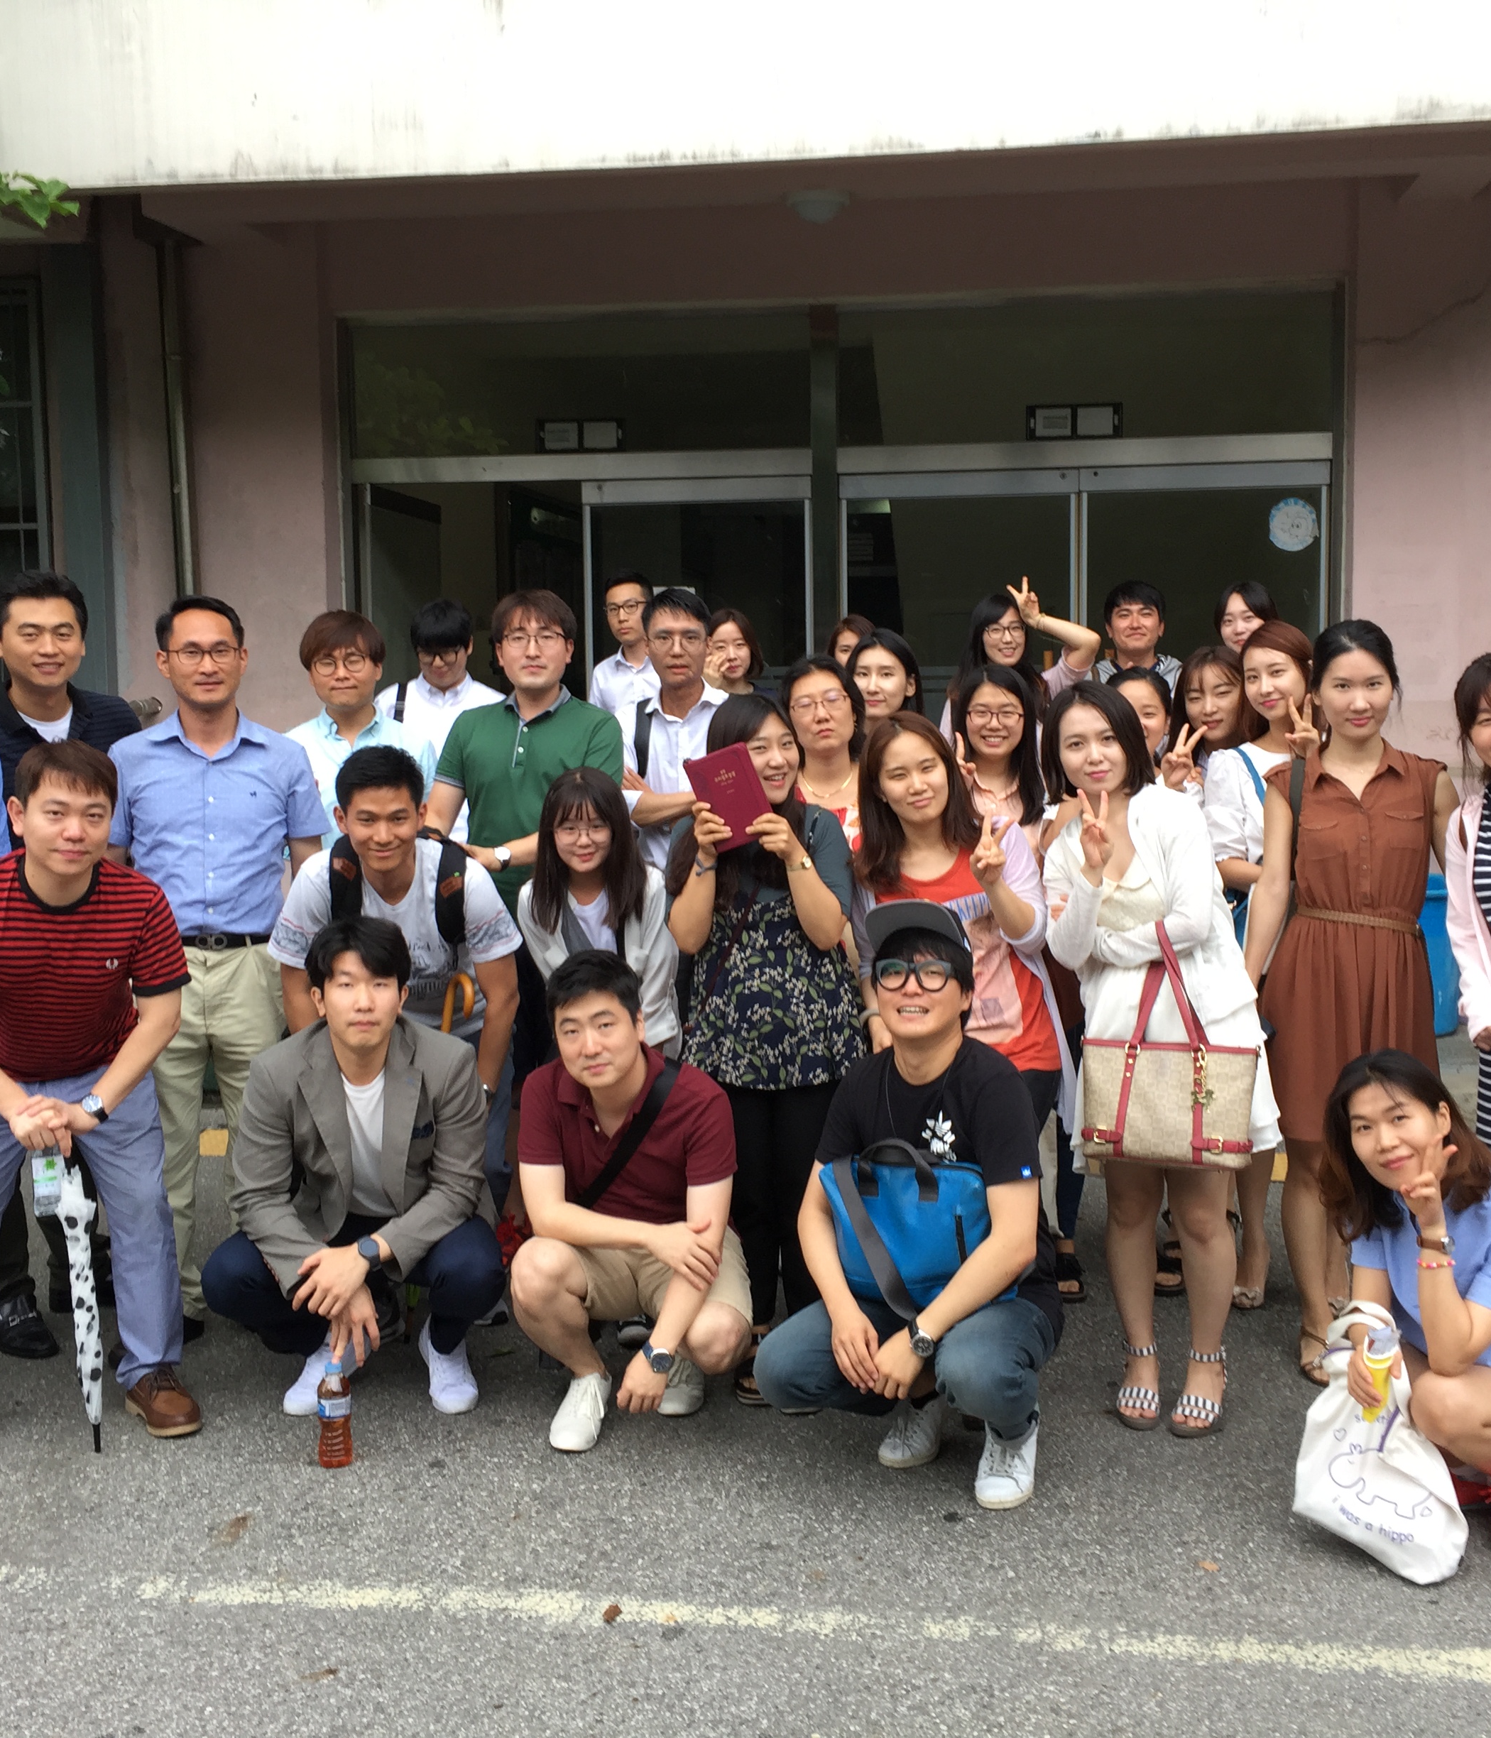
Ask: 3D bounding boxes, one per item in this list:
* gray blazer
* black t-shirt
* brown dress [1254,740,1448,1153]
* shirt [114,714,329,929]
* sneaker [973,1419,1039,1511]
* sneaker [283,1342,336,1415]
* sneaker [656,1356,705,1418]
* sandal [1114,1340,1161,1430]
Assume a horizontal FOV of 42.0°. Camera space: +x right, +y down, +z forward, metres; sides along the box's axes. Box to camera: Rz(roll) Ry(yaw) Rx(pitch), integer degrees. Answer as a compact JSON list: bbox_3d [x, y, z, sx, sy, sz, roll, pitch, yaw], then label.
[{"bbox_3d":[-0.813,0.606,4.100,0.530,0.560,0.450,-1,5,-8],"label":"gray blazer"},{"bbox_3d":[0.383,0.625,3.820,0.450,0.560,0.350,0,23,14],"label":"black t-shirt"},{"bbox_3d":[1.322,0.150,4.257,0.400,0.850,0.280,1,5,14],"label":"brown dress"},{"bbox_3d":[-1.231,-0.112,4.513,0.490,0.520,0.260,-2,5,-12],"label":"shirt"},{"bbox_3d":[0.506,1.104,3.683,0.105,0.110,0.285,0,5,13],"label":"sneaker"},{"bbox_3d":[-0.911,1.098,4.274,0.105,0.110,0.280,0,5,13],"label":"sneaker"},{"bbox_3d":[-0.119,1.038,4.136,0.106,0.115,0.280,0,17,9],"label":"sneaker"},{"bbox_3d":[0.813,1.062,4.013,0.093,0.115,0.240,0,5,11],"label":"sandal"}]

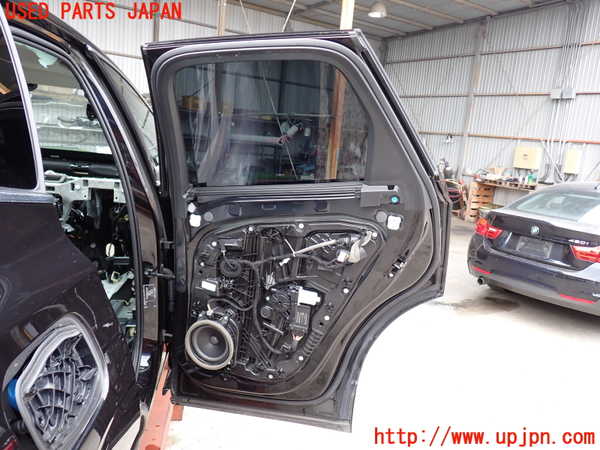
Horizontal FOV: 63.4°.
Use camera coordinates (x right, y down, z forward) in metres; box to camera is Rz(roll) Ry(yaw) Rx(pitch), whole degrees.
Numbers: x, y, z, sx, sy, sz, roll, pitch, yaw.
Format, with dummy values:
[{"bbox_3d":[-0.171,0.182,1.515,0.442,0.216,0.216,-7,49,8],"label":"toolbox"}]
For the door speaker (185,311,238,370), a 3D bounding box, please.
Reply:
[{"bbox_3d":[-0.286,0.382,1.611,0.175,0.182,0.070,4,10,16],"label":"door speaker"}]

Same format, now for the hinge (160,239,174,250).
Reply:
[{"bbox_3d":[-0.459,0.068,1.680,0.048,0.040,0.045,4,10,16],"label":"hinge"}]

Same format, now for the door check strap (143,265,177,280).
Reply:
[{"bbox_3d":[-0.472,0.162,1.645,0.112,0.040,0.036,7,14,14],"label":"door check strap"}]

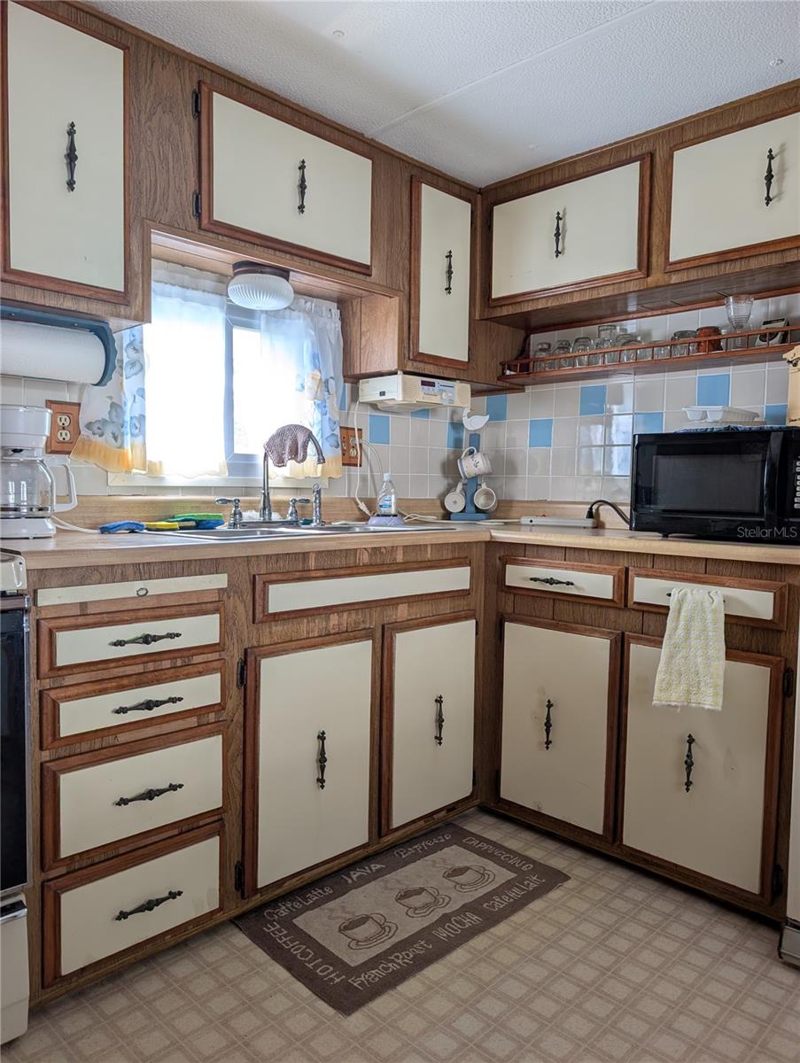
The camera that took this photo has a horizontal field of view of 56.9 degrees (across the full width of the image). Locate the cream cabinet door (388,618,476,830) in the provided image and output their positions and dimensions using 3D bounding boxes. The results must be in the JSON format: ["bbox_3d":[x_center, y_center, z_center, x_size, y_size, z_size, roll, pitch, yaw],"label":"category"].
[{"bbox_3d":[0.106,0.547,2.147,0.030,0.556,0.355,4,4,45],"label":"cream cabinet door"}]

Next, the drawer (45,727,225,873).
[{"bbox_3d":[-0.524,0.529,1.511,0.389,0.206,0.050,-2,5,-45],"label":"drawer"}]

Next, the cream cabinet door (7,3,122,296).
[{"bbox_3d":[-0.726,-0.826,1.619,0.272,0.575,0.045,-2,5,-45],"label":"cream cabinet door"}]

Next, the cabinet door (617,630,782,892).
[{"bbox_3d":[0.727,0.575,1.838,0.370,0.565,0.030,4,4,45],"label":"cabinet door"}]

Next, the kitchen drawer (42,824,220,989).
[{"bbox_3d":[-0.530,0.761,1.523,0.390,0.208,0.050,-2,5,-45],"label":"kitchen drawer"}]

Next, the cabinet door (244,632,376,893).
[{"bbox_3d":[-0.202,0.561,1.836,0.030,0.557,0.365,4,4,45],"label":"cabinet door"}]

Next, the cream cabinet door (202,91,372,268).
[{"bbox_3d":[-0.289,-0.948,2.044,0.588,0.354,0.045,-2,5,-45],"label":"cream cabinet door"}]

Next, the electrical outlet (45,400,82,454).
[{"bbox_3d":[-0.884,-0.273,1.952,0.090,0.138,0.020,-2,5,-45],"label":"electrical outlet"}]

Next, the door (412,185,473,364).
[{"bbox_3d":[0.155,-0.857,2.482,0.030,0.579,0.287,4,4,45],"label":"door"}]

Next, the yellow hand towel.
[{"bbox_3d":[0.702,0.287,1.797,0.045,0.302,0.172,-2,5,-45],"label":"yellow hand towel"}]

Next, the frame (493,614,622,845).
[{"bbox_3d":[0.443,0.550,2.112,0.045,0.592,0.395,-2,5,-45],"label":"frame"}]

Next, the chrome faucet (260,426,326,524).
[{"bbox_3d":[-0.321,-0.166,2.186,0.250,0.305,0.080,3,4,33],"label":"chrome faucet"}]

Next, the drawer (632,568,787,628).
[{"bbox_3d":[0.736,0.160,1.801,0.045,0.112,0.387,-2,5,-45],"label":"drawer"}]

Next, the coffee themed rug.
[{"bbox_3d":[0.026,0.934,1.885,0.775,0.010,0.447,-2,5,-45],"label":"coffee themed rug"}]

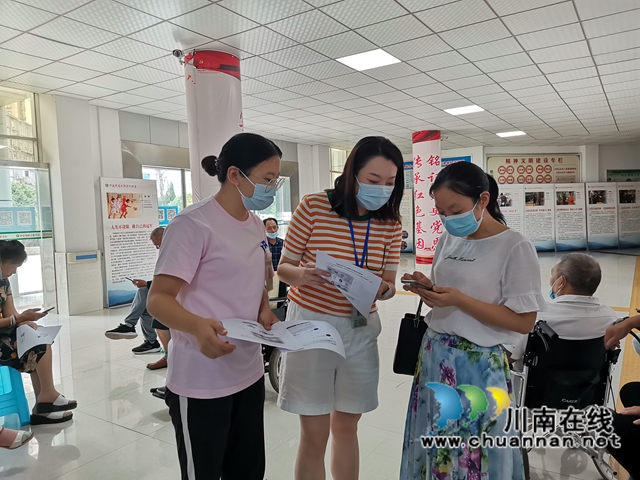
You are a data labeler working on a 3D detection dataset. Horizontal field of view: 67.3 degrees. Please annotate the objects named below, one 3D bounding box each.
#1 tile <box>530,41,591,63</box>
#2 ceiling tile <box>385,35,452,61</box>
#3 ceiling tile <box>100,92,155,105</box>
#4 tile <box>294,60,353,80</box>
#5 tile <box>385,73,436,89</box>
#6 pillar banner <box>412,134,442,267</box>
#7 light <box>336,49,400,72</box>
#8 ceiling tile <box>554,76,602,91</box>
[{"bbox_3d":[2.716,-2.128,5.455,0.600,0.020,0.600,1,4,34],"label":"tile"},{"bbox_3d":[1.057,-2.057,5.126,0.600,0.020,0.600,0,4,34],"label":"ceiling tile"},{"bbox_3d":[-2.783,-2.048,7.000,0.600,0.020,0.600,0,4,34],"label":"ceiling tile"},{"bbox_3d":[0.060,-2.060,5.793,0.600,0.030,0.600,0,4,34],"label":"tile"},{"bbox_3d":[1.229,-2.142,6.492,0.600,0.020,0.600,0,4,34],"label":"tile"},{"bbox_3d":[2.391,-0.918,10.598,0.630,2.851,0.600,-1,3,18],"label":"pillar banner"},{"bbox_3d":[0.558,-2.079,5.458,0.600,0.060,0.600,0,4,34],"label":"light"},{"bbox_3d":[3.736,-2.246,6.989,0.600,0.020,0.600,0,4,34],"label":"ceiling tile"}]

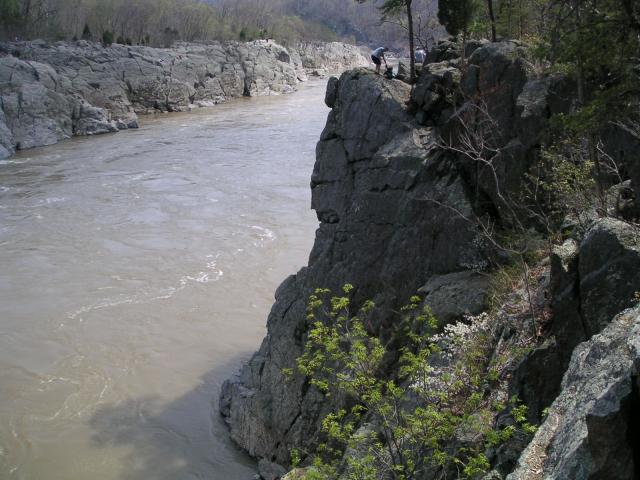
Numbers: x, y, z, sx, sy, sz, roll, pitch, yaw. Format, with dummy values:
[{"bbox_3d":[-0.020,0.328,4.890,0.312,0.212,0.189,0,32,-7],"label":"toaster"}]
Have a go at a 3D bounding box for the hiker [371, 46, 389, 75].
[{"bbox_3d":[3.164,-9.381,36.800,0.880,1.380,0.520,3,17,12],"label":"hiker"}]

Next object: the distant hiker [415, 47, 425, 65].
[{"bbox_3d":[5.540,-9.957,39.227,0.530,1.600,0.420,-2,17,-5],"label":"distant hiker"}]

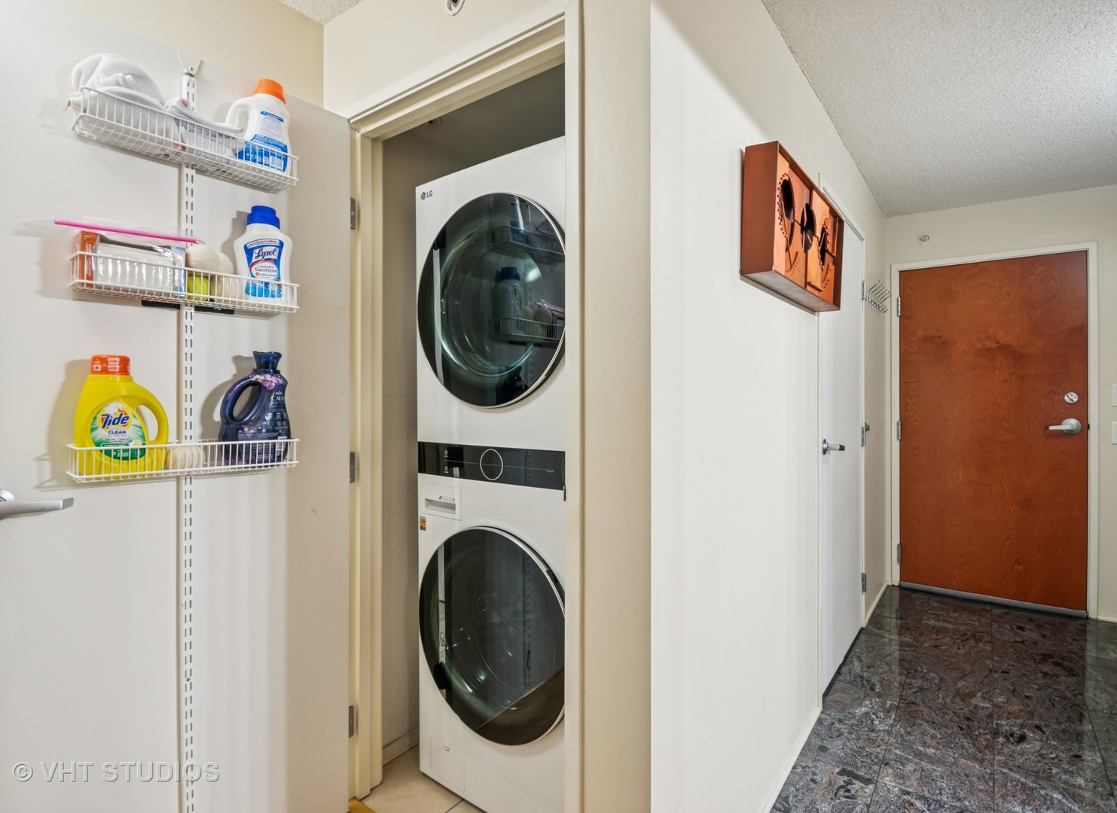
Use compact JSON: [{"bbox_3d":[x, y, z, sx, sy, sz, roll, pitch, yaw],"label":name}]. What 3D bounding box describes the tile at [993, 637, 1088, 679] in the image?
[{"bbox_3d":[2.251,1.185,2.414,0.296,0.010,0.302,0,0,40],"label":"tile"}]

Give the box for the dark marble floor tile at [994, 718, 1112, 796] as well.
[{"bbox_3d":[1.669,1.185,1.738,0.296,0.010,0.302,0,0,40],"label":"dark marble floor tile"}]

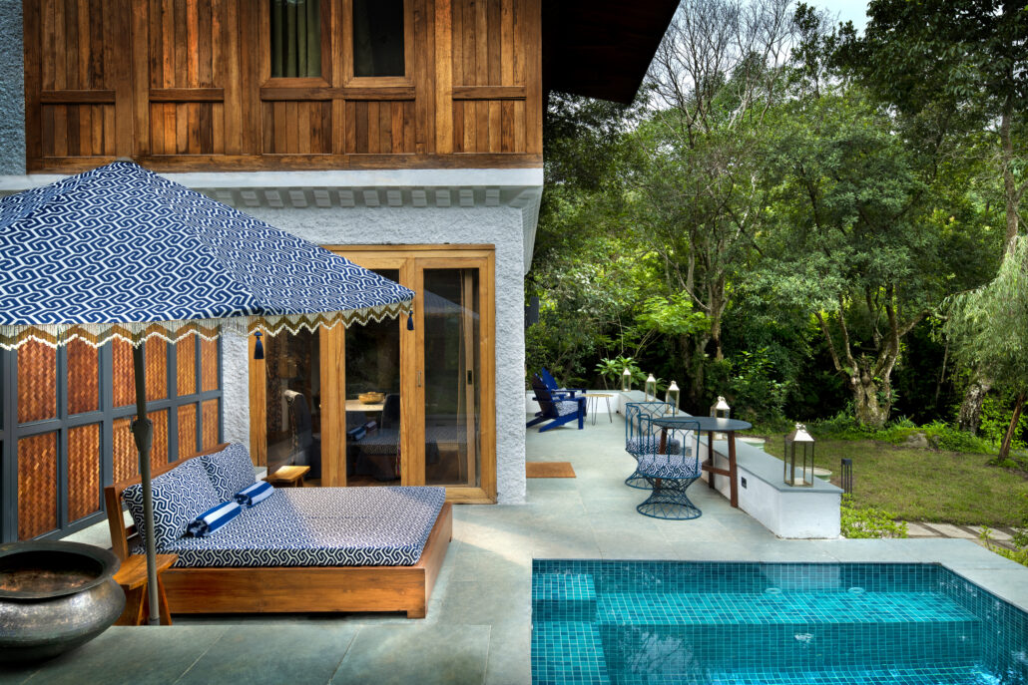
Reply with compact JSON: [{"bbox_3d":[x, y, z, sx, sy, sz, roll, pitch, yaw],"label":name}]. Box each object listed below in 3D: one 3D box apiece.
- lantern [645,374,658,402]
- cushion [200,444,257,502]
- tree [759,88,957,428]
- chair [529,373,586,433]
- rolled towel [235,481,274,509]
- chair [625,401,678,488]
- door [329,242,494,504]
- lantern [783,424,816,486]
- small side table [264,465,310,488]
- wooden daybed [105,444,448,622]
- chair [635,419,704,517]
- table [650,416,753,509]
[{"bbox_3d":[2.487,0.813,12.502,0.172,0.505,0.172,0,1,0],"label":"lantern"},{"bbox_3d":[-2.138,1.001,5.154,0.190,0.470,0.670,-25,1,1],"label":"cushion"},{"bbox_3d":[6.171,-1.522,12.300,3.550,6.100,3.400,0,1,1],"label":"tree"},{"bbox_3d":[0.684,1.006,11.866,0.900,0.960,0.760,-1,1,-25],"label":"chair"},{"bbox_3d":[-1.870,1.105,4.945,0.128,0.115,0.400,0,0,2],"label":"rolled towel"},{"bbox_3d":[1.522,1.101,7.511,0.600,0.855,0.600,-2,2,-42],"label":"chair"},{"bbox_3d":[-0.965,0.315,6.676,1.587,2.501,0.120,0,1,1],"label":"door"},{"bbox_3d":[2.367,0.925,5.713,0.180,0.520,0.180,0,1,0],"label":"lantern"},{"bbox_3d":[-2.039,1.383,6.167,0.290,0.420,0.530,0,1,0],"label":"small side table"},{"bbox_3d":[-1.463,1.231,4.801,1.900,0.770,1.530,0,1,0],"label":"wooden daybed"},{"bbox_3d":[1.431,1.130,6.304,0.600,0.855,0.600,1,2,39],"label":"chair"},{"bbox_3d":[1.870,1.190,6.951,1.010,0.755,1.010,0,1,0],"label":"table"}]

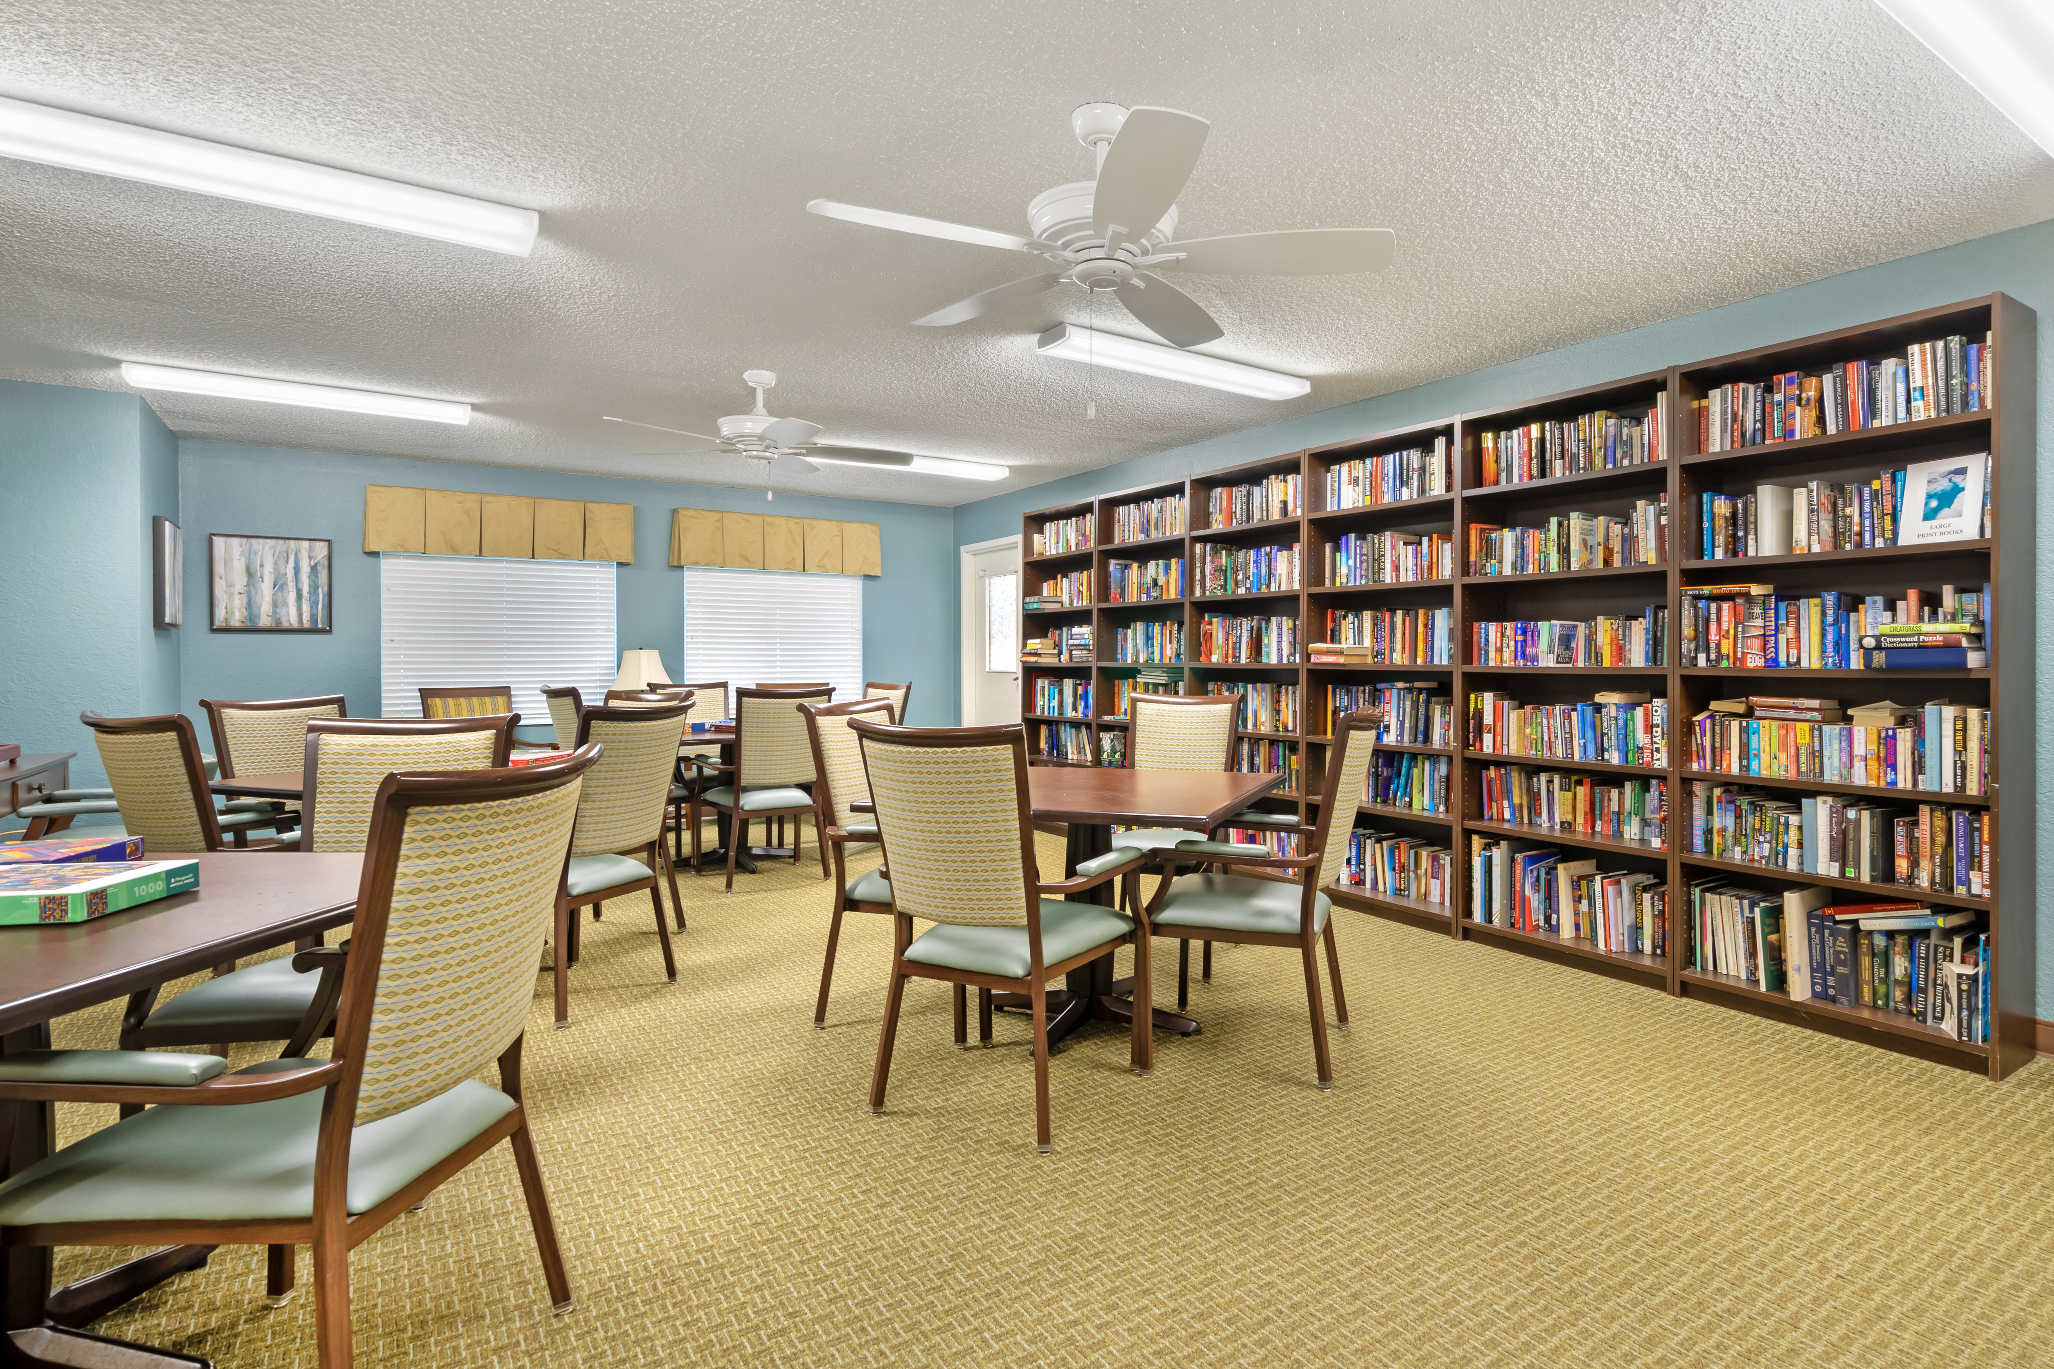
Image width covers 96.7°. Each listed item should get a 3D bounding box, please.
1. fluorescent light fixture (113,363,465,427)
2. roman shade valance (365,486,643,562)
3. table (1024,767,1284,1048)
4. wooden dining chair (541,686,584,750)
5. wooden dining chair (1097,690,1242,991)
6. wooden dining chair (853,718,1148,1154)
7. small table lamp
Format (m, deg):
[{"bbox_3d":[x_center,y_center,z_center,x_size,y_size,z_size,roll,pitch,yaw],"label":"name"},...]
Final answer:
[{"bbox_3d":[-3.299,-1.320,4.207,1.249,0.075,0.207,-1,2,-32],"label":"fluorescent light fixture"},{"bbox_3d":[-3.339,-0.998,5.861,1.488,0.414,0.138,-1,2,-32],"label":"roman shade valance"},{"bbox_3d":[0.190,0.698,2.920,1.040,0.735,1.040,0,1,22],"label":"table"},{"bbox_3d":[-2.160,0.524,4.839,0.620,0.985,0.600,-1,1,-44],"label":"wooden dining chair"},{"bbox_3d":[0.536,0.556,3.590,0.600,0.985,0.620,1,1,26],"label":"wooden dining chair"},{"bbox_3d":[-0.069,0.583,2.396,0.595,0.998,0.579,1,2,29],"label":"wooden dining chair"},{"bbox_3d":[-2.519,0.060,5.970,0.390,0.600,0.390,-1,1,-30],"label":"small table lamp"}]

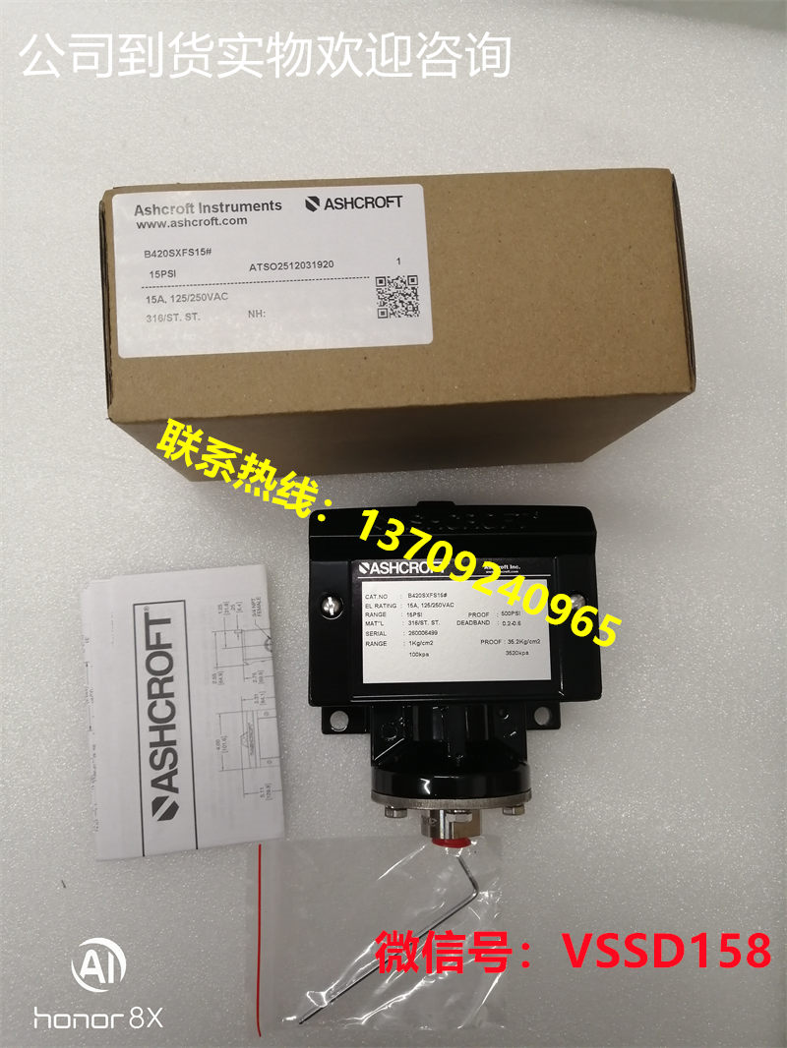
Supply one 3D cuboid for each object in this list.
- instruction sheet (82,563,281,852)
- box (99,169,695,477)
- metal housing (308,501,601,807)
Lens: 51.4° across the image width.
[{"bbox_3d":[-0.084,0.074,0.326,0.072,0.003,0.109,-5,85,-3],"label":"instruction sheet"},{"bbox_3d":[-0.001,-0.061,0.293,0.167,0.118,0.068,-3,85,-3],"label":"box"},{"bbox_3d":[0.022,0.056,0.310,0.102,0.065,0.123,-1,85,-3],"label":"metal housing"}]

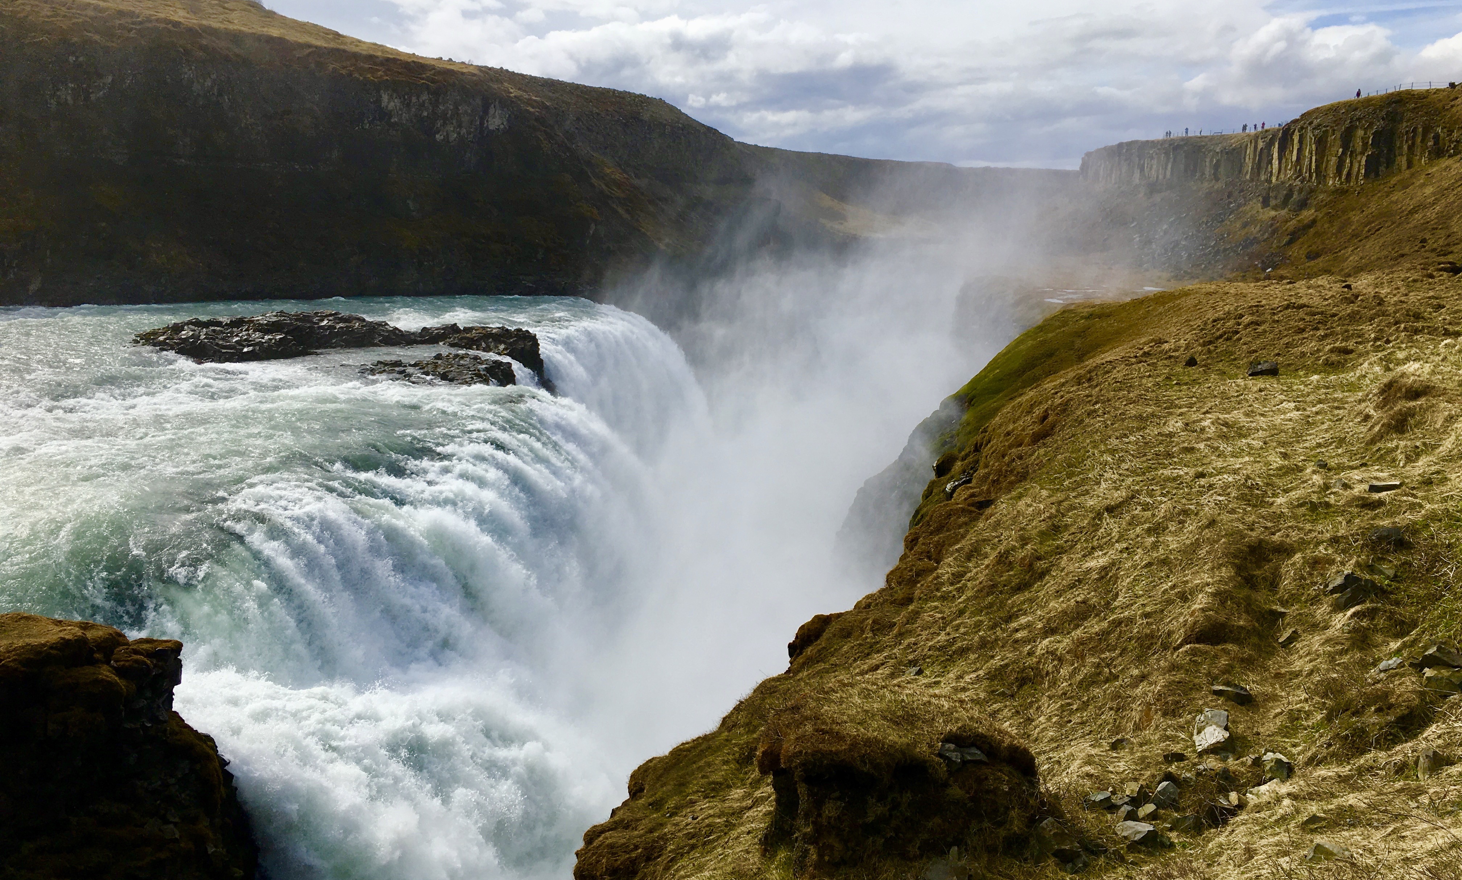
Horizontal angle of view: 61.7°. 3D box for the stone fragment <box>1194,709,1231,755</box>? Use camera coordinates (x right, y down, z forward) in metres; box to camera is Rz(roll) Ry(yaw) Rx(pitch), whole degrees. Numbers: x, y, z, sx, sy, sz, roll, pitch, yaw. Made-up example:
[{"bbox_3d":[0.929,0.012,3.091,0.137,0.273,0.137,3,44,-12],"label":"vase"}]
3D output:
[{"bbox_3d":[4.639,2.814,11.800,0.310,0.310,0.290,5,13,22],"label":"stone fragment"}]

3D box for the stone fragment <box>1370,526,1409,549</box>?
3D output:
[{"bbox_3d":[8.280,1.226,15.400,0.430,0.200,0.300,7,14,29],"label":"stone fragment"}]

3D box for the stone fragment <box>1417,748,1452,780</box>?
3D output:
[{"bbox_3d":[5.860,2.700,10.200,0.240,0.190,0.200,7,14,31],"label":"stone fragment"}]

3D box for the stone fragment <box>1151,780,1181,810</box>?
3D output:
[{"bbox_3d":[3.632,2.969,10.221,0.240,0.200,0.210,4,13,20],"label":"stone fragment"}]

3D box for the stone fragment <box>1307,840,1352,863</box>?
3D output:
[{"bbox_3d":[4.545,3.125,9.300,0.330,0.130,0.210,6,14,28],"label":"stone fragment"}]

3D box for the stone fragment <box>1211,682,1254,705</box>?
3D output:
[{"bbox_3d":[4.995,2.524,12.200,0.400,0.150,0.240,5,13,23],"label":"stone fragment"}]

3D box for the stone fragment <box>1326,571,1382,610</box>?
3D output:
[{"bbox_3d":[6.220,1.501,12.238,0.500,0.290,0.380,6,14,27],"label":"stone fragment"}]

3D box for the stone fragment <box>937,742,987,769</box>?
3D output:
[{"bbox_3d":[2.082,2.838,11.025,0.430,0.170,0.250,2,13,11],"label":"stone fragment"}]

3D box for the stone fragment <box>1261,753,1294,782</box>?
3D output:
[{"bbox_3d":[4.869,2.911,10.900,0.260,0.180,0.220,6,13,25],"label":"stone fragment"}]

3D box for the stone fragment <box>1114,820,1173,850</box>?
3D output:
[{"bbox_3d":[3.341,3.207,9.924,0.430,0.170,0.240,4,13,20],"label":"stone fragment"}]

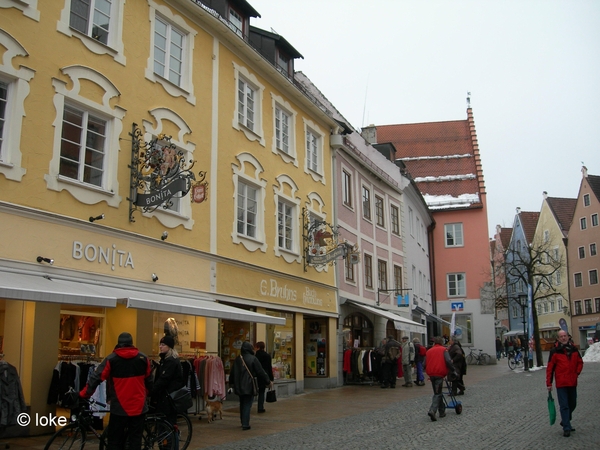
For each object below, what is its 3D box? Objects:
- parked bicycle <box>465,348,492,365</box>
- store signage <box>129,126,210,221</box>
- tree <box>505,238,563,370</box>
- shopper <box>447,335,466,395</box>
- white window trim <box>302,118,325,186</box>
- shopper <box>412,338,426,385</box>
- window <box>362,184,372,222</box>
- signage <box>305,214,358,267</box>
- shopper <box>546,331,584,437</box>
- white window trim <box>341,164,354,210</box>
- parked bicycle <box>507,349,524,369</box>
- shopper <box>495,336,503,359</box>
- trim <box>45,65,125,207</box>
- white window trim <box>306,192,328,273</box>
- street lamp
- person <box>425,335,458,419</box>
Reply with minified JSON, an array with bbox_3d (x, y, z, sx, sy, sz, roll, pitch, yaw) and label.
[{"bbox_3d":[10.429,7.733,38.608,1.600,1.060,0.550,-3,-12,10],"label":"parked bicycle"},{"bbox_3d":[-3.030,-1.372,15.125,2.200,2.420,0.350,-7,-14,27],"label":"store signage"},{"bbox_3d":[12.497,3.899,34.954,3.300,7.050,3.300,-5,-13,19],"label":"tree"},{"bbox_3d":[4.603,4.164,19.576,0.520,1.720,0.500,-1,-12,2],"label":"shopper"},{"bbox_3d":[0.563,-2.626,23.522,0.180,2.040,1.820,-6,-13,25],"label":"white window trim"},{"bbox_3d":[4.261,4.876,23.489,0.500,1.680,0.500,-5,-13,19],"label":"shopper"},{"bbox_3d":[2.972,-0.922,29.300,0.150,1.375,1.220,-5,-12,22],"label":"window"},{"bbox_3d":[1.017,0.410,21.598,1.920,2.100,0.250,-6,-13,25],"label":"signage"},{"bbox_3d":[4.505,2.655,11.176,0.650,1.750,0.480,-6,-13,20],"label":"shopper"},{"bbox_3d":[1.932,-1.445,25.937,0.160,1.640,1.220,-6,-13,23],"label":"white window trim"},{"bbox_3d":[10.261,6.372,31.436,1.700,1.070,0.580,10,-17,-41],"label":"parked bicycle"},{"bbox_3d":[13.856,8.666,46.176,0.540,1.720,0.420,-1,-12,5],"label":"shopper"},{"bbox_3d":[-4.726,-1.980,14.429,0.180,3.100,2.230,-7,-14,27],"label":"trim"},{"bbox_3d":[0.625,0.256,23.004,0.180,2.680,1.720,-6,-13,25],"label":"white window trim"},{"bbox_3d":[10.659,5.084,31.416,0.480,3.620,0.480,-5,-13,18],"label":"street lamp"},{"bbox_3d":[2.927,3.232,13.819,0.620,1.730,0.550,-6,-14,23],"label":"person"}]

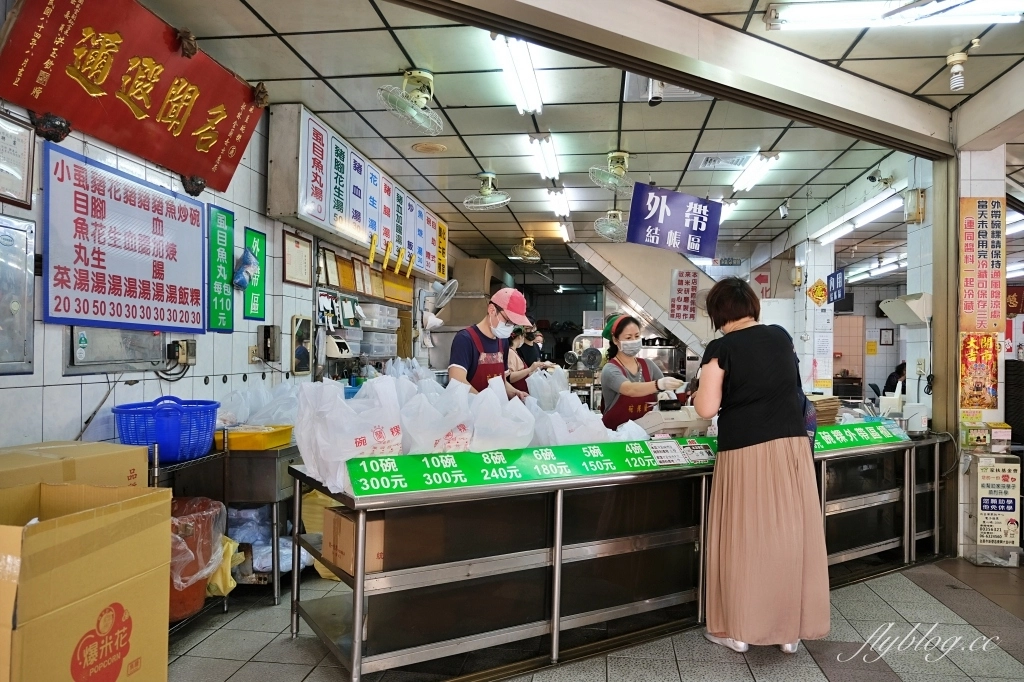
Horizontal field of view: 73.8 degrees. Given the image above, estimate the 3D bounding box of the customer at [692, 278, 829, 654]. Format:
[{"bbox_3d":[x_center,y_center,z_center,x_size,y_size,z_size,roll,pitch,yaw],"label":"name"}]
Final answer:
[{"bbox_3d":[1.161,0.548,3.187,0.520,1.650,0.470,1,-1,-12],"label":"customer"}]

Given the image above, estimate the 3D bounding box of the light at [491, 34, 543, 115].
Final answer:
[{"bbox_3d":[0.048,-1.617,4.155,0.178,0.075,1.200,1,-1,8],"label":"light"}]

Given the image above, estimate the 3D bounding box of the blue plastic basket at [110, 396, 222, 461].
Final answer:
[{"bbox_3d":[-1.677,0.398,3.314,0.470,0.325,0.480,2,-1,-27],"label":"blue plastic basket"}]

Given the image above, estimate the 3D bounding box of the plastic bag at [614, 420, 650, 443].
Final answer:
[{"bbox_3d":[0.613,0.512,3.477,0.160,0.180,0.140,2,-1,-32],"label":"plastic bag"}]

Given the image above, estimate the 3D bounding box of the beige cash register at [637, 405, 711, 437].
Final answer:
[{"bbox_3d":[0.885,0.483,3.846,0.360,0.240,0.290,1,-1,-32],"label":"beige cash register"}]

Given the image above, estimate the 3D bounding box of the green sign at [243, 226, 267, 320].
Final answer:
[{"bbox_3d":[-1.767,-0.452,4.710,0.015,0.615,0.287,1,-1,8],"label":"green sign"}]

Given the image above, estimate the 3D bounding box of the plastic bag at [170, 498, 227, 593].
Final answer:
[{"bbox_3d":[-1.590,0.951,3.286,0.410,0.400,0.410,1,-1,8],"label":"plastic bag"}]

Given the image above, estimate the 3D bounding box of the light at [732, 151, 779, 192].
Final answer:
[{"bbox_3d":[2.244,-1.539,6.273,0.178,0.075,1.200,1,-1,8],"label":"light"}]

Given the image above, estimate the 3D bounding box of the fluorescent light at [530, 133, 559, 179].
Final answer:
[{"bbox_3d":[0.295,-1.581,5.938,0.178,0.075,1.200,1,-1,8],"label":"fluorescent light"}]

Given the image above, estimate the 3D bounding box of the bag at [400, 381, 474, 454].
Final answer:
[{"bbox_3d":[-0.314,0.370,2.866,0.260,0.400,0.200,2,-1,-32],"label":"bag"}]

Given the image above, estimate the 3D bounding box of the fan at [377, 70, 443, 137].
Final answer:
[{"bbox_3d":[-0.624,-1.452,4.173,0.420,0.400,0.440,1,-1,-7],"label":"fan"}]

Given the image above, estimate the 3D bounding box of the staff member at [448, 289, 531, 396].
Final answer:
[{"bbox_3d":[-0.140,0.551,3.900,0.520,1.680,0.450,2,-1,-37],"label":"staff member"}]

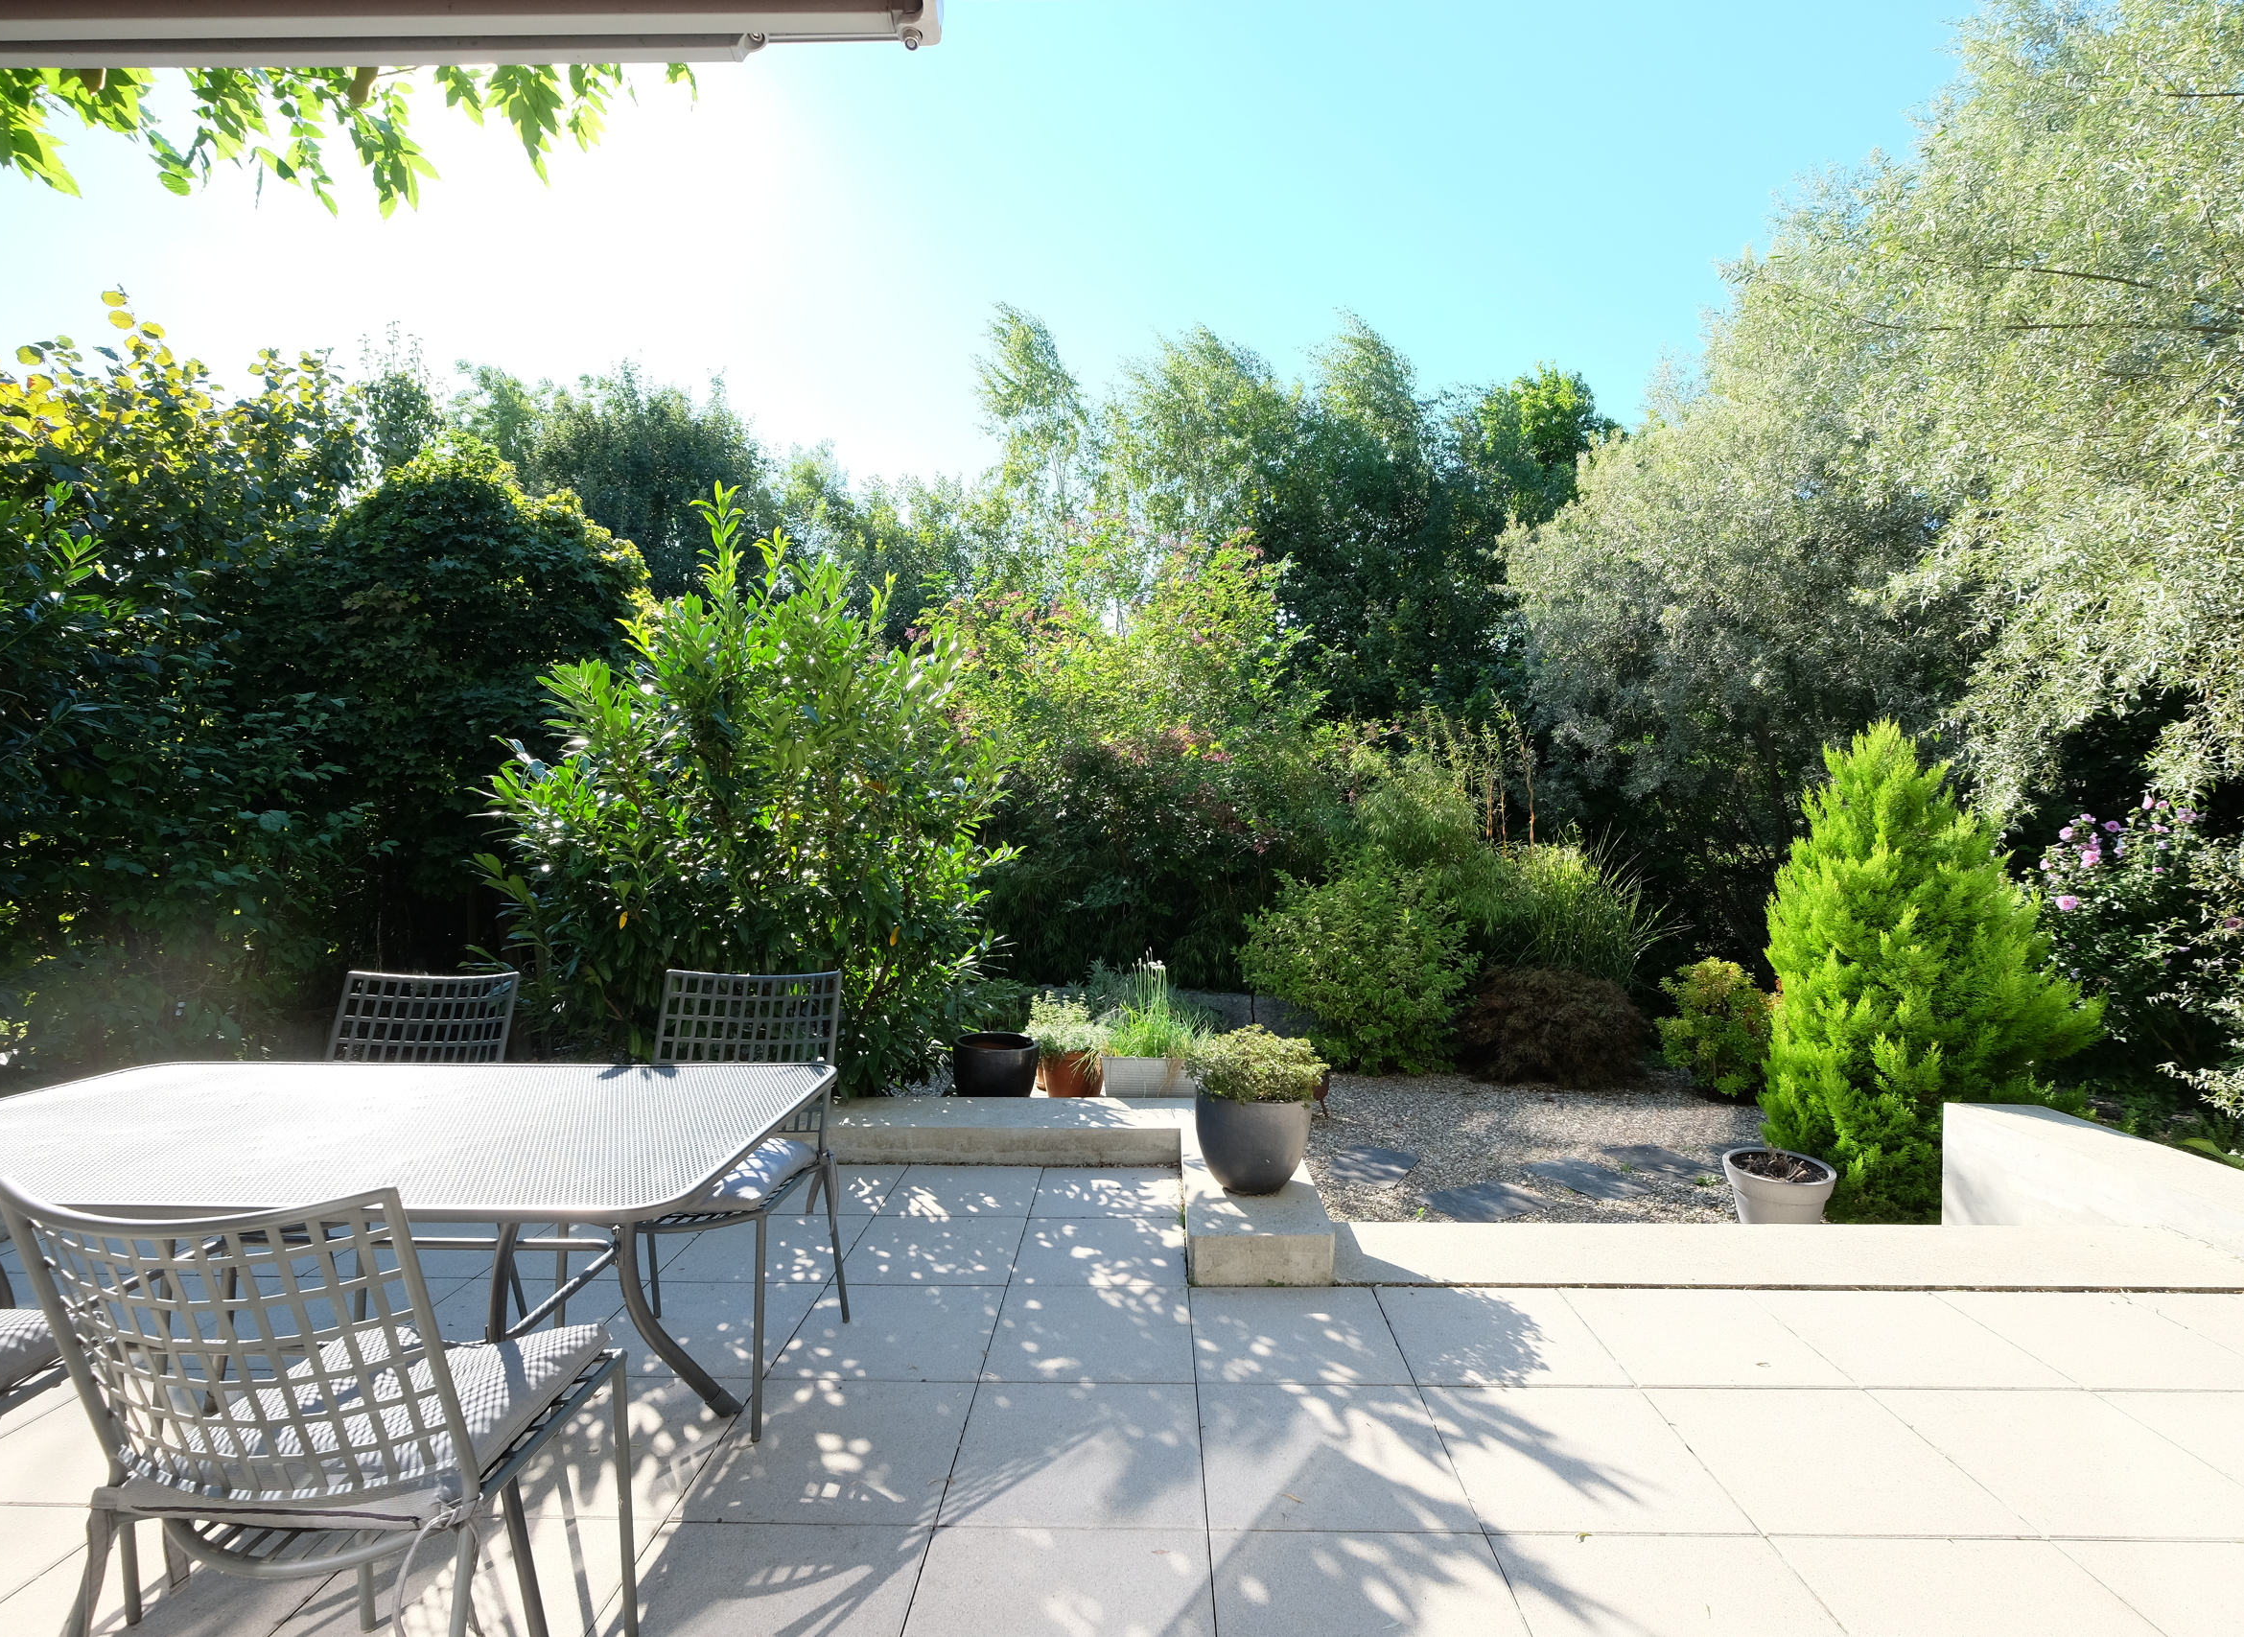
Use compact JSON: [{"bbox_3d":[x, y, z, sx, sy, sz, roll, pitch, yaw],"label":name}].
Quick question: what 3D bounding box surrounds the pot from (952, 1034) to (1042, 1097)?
[{"bbox_3d":[-0.545,1.149,4.516,0.370,0.300,0.370,0,1,0],"label":"pot"}]

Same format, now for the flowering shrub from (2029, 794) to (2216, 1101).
[{"bbox_3d":[5.471,0.712,5.610,0.950,1.700,0.950,0,1,0],"label":"flowering shrub"}]

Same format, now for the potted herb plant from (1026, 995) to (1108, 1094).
[{"bbox_3d":[-0.224,1.037,4.484,0.340,0.520,0.320,0,1,0],"label":"potted herb plant"}]

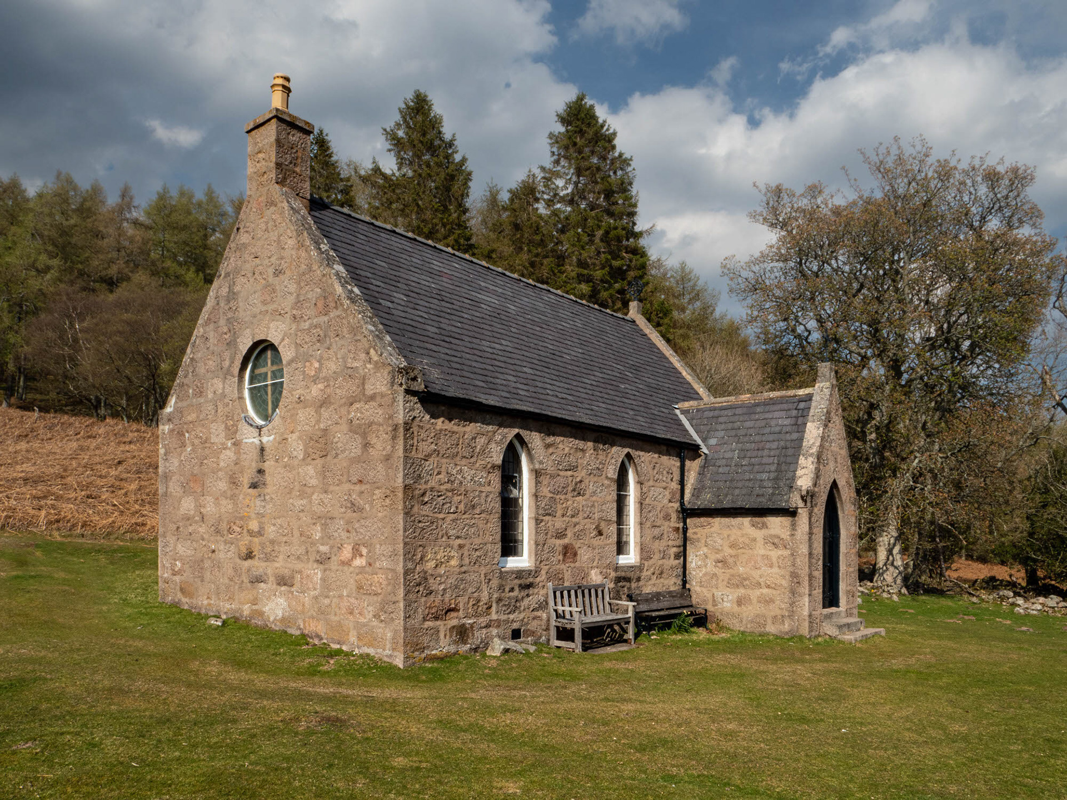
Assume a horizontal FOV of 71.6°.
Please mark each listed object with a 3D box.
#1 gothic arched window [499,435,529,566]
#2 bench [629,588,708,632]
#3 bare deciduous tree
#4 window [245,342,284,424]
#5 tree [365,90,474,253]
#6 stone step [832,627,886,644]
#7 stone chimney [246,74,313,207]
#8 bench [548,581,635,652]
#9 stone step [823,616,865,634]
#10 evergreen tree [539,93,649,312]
[{"bbox_3d":[-0.275,1.419,10.299,0.150,1.760,0.600,-6,-9,39],"label":"gothic arched window"},{"bbox_3d":[2.346,3.533,12.551,0.440,0.700,2.001,-6,-9,39],"label":"bench"},{"bbox_3d":[12.211,-0.737,25.000,10.500,15.000,9.500,0,-7,0],"label":"bare deciduous tree"},{"bbox_3d":[-3.854,-0.230,10.716,1.060,1.120,0.100,-6,-9,39],"label":"window"},{"bbox_3d":[-5.845,-6.187,38.000,6.000,19.500,6.000,0,-7,0],"label":"tree"},{"bbox_3d":[6.059,4.344,13.696,0.360,0.120,2.011,-6,-9,39],"label":"stone step"},{"bbox_3d":[-3.705,-3.757,10.813,0.821,1.750,0.618,-6,-9,39],"label":"stone chimney"},{"bbox_3d":[0.888,3.112,10.767,0.540,0.880,1.489,-6,-9,39],"label":"bench"},{"bbox_3d":[5.704,4.153,13.661,0.340,0.180,1.505,-6,-9,39],"label":"stone step"},{"bbox_3d":[3.104,-5.759,38.000,6.300,20.000,6.300,0,-7,0],"label":"evergreen tree"}]

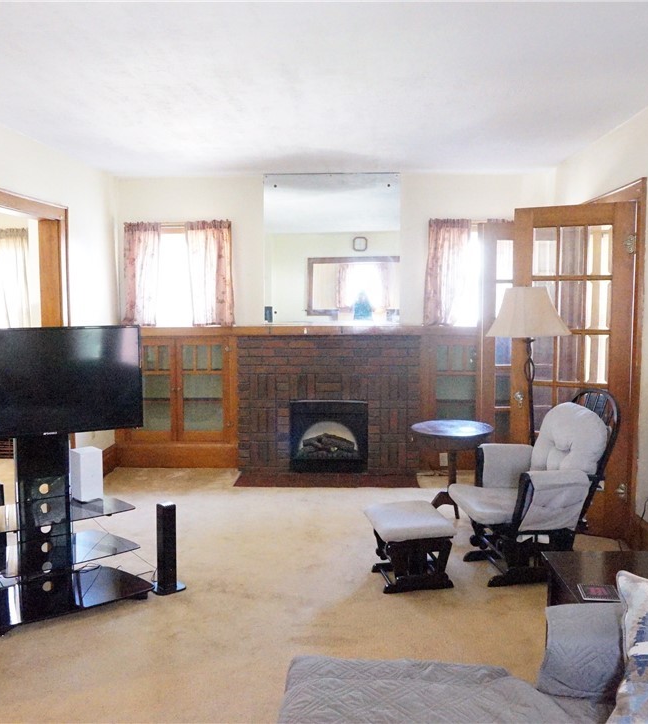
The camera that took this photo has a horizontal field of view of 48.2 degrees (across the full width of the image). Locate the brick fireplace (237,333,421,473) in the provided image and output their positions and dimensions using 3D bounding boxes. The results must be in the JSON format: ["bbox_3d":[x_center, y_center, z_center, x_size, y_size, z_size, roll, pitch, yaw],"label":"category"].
[{"bbox_3d":[0.055,0.341,6.196,1.513,1.156,0.340,0,5,2],"label":"brick fireplace"}]

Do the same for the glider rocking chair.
[{"bbox_3d":[1.123,0.636,3.799,0.750,0.990,0.660,-1,5,-9],"label":"glider rocking chair"}]

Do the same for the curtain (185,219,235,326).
[{"bbox_3d":[-0.976,-0.768,6.232,0.409,0.917,0.070,0,5,2],"label":"curtain"}]

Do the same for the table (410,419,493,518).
[{"bbox_3d":[0.876,0.734,4.950,0.540,0.580,0.540,0,5,3],"label":"table"}]

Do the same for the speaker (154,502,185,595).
[{"bbox_3d":[-0.783,0.928,3.663,0.145,0.445,0.095,-4,6,-37],"label":"speaker"}]

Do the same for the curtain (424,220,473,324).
[{"bbox_3d":[1.050,-0.764,6.148,0.407,0.892,0.070,0,5,2],"label":"curtain"}]

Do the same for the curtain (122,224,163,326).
[{"bbox_3d":[-1.584,-0.770,6.314,0.320,0.910,0.080,0,5,3],"label":"curtain"}]

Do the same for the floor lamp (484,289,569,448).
[{"bbox_3d":[1.220,0.322,4.292,0.480,1.517,0.480,0,5,3],"label":"floor lamp"}]

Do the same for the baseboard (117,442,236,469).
[{"bbox_3d":[-1.262,0.808,6.257,1.020,0.225,0.040,0,5,3],"label":"baseboard"}]

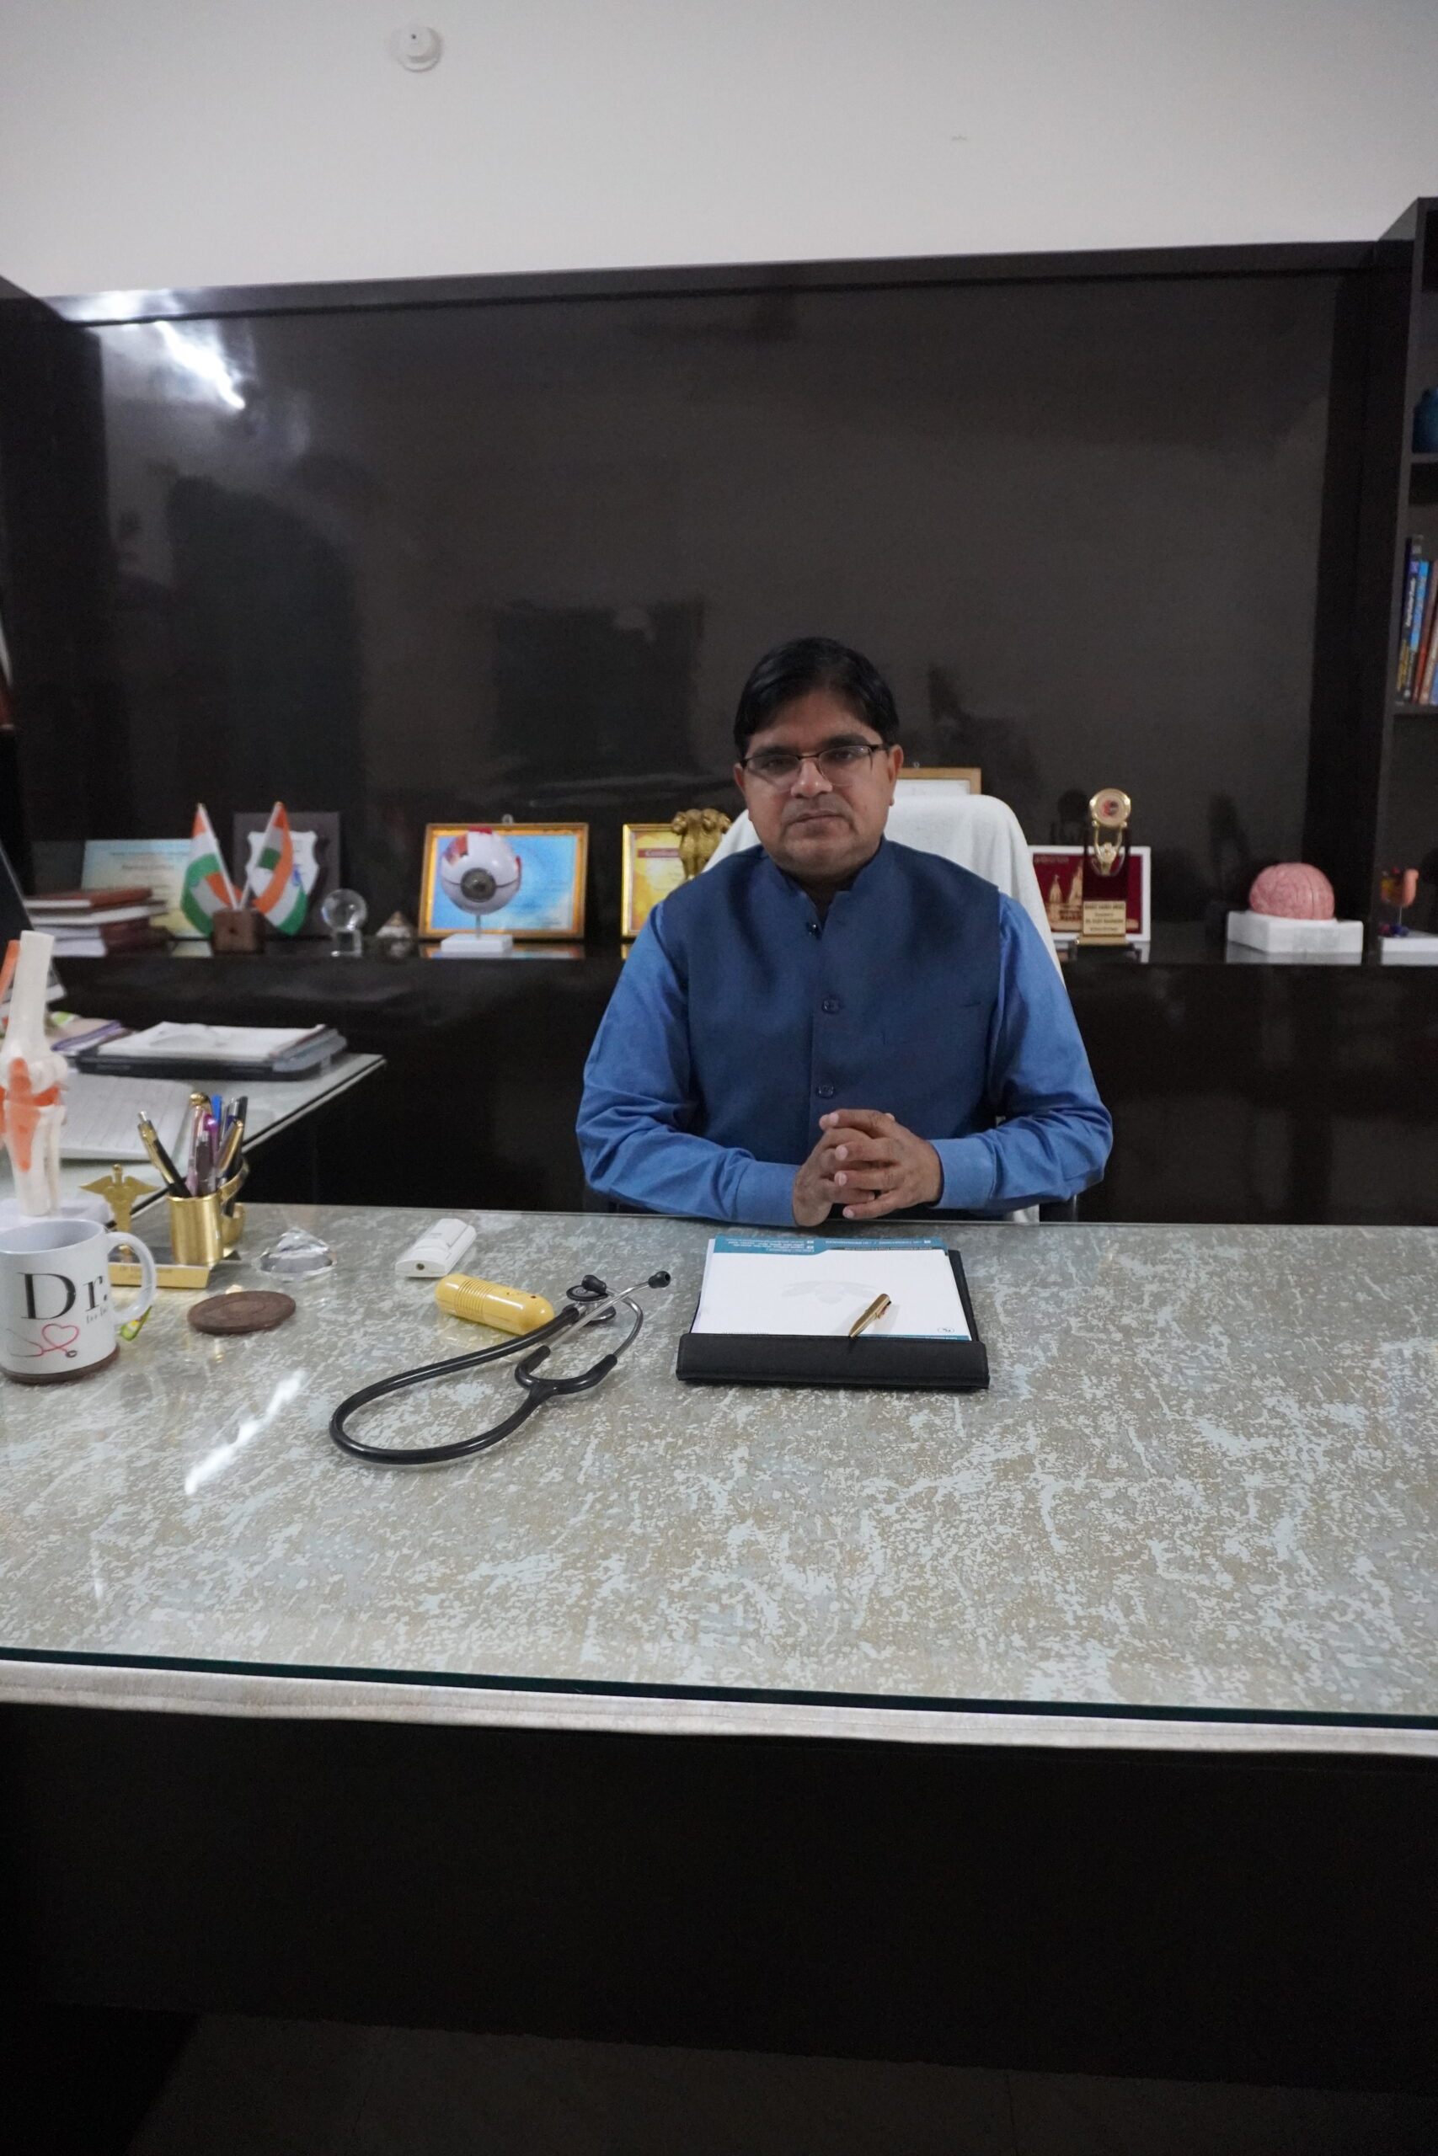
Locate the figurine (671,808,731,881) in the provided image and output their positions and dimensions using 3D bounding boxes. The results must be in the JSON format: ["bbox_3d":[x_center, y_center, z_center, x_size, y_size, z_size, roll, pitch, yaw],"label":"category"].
[{"bbox_3d":[-0.033,-0.371,2.672,0.112,0.255,0.105,0,12,5],"label":"figurine"}]

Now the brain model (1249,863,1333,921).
[{"bbox_3d":[1.053,-0.339,2.628,0.150,0.104,0.165,0,12,5],"label":"brain model"}]

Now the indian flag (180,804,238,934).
[{"bbox_3d":[-0.933,-0.384,2.622,0.098,0.228,0.050,0,12,5],"label":"indian flag"}]

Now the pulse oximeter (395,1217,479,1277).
[{"bbox_3d":[-0.249,0.153,1.282,0.038,0.018,0.105,1,12,6],"label":"pulse oximeter"}]

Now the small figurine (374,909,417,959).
[{"bbox_3d":[-0.638,-0.300,2.840,0.075,0.055,0.070,0,12,5],"label":"small figurine"}]

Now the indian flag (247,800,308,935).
[{"bbox_3d":[-0.804,-0.386,2.611,0.106,0.235,0.050,0,12,5],"label":"indian flag"}]

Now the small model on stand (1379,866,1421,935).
[{"bbox_3d":[1.209,-0.313,2.555,0.065,0.122,0.055,0,12,5],"label":"small model on stand"}]

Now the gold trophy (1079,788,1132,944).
[{"bbox_3d":[0.724,-0.395,2.685,0.093,0.290,0.065,0,12,5],"label":"gold trophy"}]

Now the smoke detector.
[{"bbox_3d":[-0.578,-1.971,2.696,0.102,0.102,0.042,0,12,5],"label":"smoke detector"}]

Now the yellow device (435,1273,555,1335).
[{"bbox_3d":[-0.176,0.178,1.123,0.118,0.032,0.033,8,14,37],"label":"yellow device"}]

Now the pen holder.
[{"bbox_3d":[-0.444,0.121,1.243,0.056,0.068,0.058,0,12,5],"label":"pen holder"}]

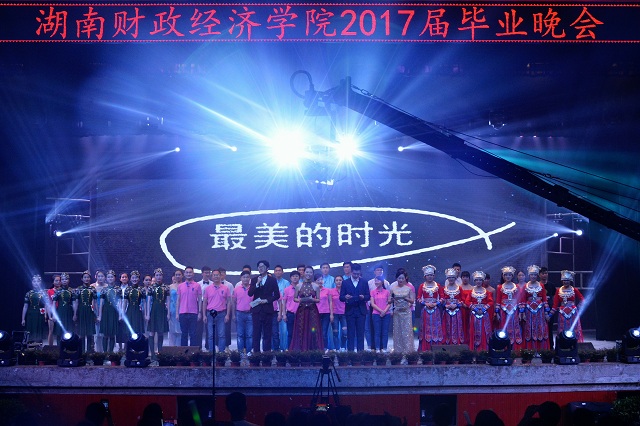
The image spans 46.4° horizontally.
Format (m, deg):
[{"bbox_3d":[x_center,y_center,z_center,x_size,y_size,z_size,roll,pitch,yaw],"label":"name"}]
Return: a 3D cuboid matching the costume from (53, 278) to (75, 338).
[{"bbox_3d":[-4.767,1.818,13.950,0.420,1.060,0.340,0,-3,-5],"label":"costume"}]

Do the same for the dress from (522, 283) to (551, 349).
[{"bbox_3d":[4.241,2.054,14.600,0.530,1.380,0.400,0,-3,4],"label":"dress"}]

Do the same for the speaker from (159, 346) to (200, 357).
[{"bbox_3d":[-2.552,2.589,13.600,0.710,0.330,0.450,0,-3,0],"label":"speaker"}]

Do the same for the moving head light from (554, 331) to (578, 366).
[{"bbox_3d":[4.363,2.364,13.174,0.410,0.573,0.340,1,-5,-10],"label":"moving head light"}]

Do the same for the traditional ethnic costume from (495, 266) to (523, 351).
[{"bbox_3d":[3.681,1.901,14.571,0.547,1.729,0.400,0,-5,5],"label":"traditional ethnic costume"}]

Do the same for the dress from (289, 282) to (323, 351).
[{"bbox_3d":[-0.262,2.028,14.505,0.680,1.427,0.520,0,-5,0],"label":"dress"}]

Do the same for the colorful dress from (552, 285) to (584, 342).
[{"bbox_3d":[4.809,2.041,14.402,0.622,1.298,0.400,0,-4,5],"label":"colorful dress"}]

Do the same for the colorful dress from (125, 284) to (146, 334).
[{"bbox_3d":[-3.420,1.796,13.831,0.408,0.938,0.300,0,-5,-5],"label":"colorful dress"}]

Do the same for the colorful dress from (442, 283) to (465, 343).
[{"bbox_3d":[2.598,2.032,14.403,0.457,1.317,0.360,0,-3,0],"label":"colorful dress"}]

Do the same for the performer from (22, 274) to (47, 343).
[{"bbox_3d":[-5.568,1.977,14.507,0.489,1.559,0.320,0,-4,-6],"label":"performer"}]

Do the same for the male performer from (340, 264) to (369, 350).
[{"bbox_3d":[0.690,1.876,14.500,0.580,1.770,0.420,0,-3,0],"label":"male performer"}]

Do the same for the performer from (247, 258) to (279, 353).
[{"bbox_3d":[-1.039,1.804,13.916,0.600,1.833,0.420,-1,-4,12],"label":"performer"}]

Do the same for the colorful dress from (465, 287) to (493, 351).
[{"bbox_3d":[3.083,2.060,14.400,0.530,1.330,0.400,0,-3,0],"label":"colorful dress"}]

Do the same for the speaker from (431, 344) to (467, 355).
[{"bbox_3d":[2.376,2.541,13.585,0.710,0.290,0.450,0,-5,0],"label":"speaker"}]

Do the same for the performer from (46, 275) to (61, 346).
[{"bbox_3d":[-5.501,2.079,15.577,0.418,1.543,0.270,1,-5,-8],"label":"performer"}]

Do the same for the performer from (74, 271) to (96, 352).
[{"bbox_3d":[-4.565,1.941,14.509,0.450,1.630,0.320,0,-3,-2],"label":"performer"}]

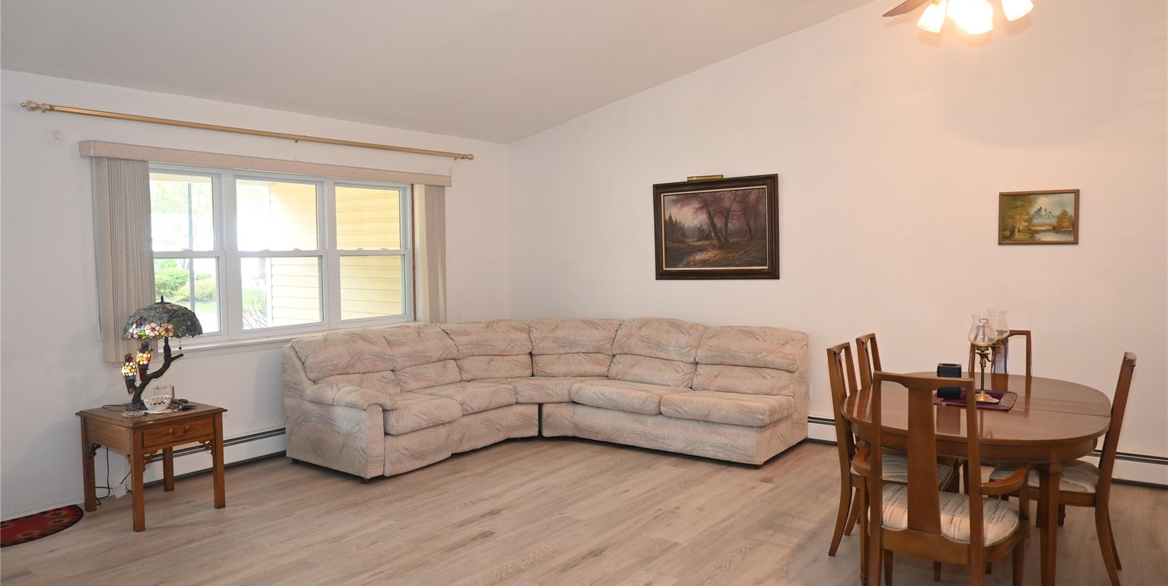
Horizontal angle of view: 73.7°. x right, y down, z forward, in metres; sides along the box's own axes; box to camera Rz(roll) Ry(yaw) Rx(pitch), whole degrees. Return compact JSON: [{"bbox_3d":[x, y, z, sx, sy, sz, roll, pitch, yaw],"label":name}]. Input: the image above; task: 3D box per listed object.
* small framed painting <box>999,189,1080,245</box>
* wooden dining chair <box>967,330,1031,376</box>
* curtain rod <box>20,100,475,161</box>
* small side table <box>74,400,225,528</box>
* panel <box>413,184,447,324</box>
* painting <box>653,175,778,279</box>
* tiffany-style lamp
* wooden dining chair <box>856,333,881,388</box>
[{"bbox_3d":[2.838,-0.467,4.868,0.436,0.337,0.030,1,4,37],"label":"small framed painting"},{"bbox_3d":[2.237,0.693,4.230,0.472,0.960,0.553,1,4,37],"label":"wooden dining chair"},{"bbox_3d":[-2.048,-1.132,5.670,0.090,0.065,3.497,1,4,37],"label":"curtain rod"},{"bbox_3d":[-2.439,0.955,4.424,0.673,0.561,0.512,1,4,37],"label":"small side table"},{"bbox_3d":[-1.293,-0.323,6.709,0.101,1.206,0.241,1,4,37],"label":"panel"},{"bbox_3d":[1.026,-0.502,6.218,1.100,0.799,0.050,1,4,37],"label":"painting"},{"bbox_3d":[-2.419,0.341,4.489,0.422,0.633,0.412,-3,4,-38],"label":"tiffany-style lamp"},{"bbox_3d":[1.706,0.714,3.958,0.553,0.965,0.462,1,4,37],"label":"wooden dining chair"}]

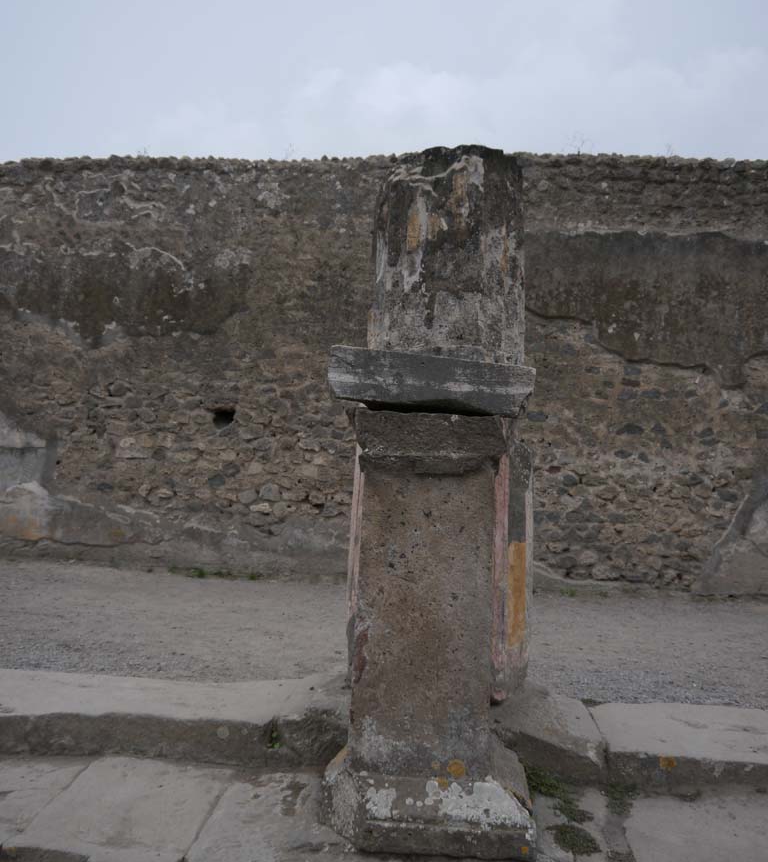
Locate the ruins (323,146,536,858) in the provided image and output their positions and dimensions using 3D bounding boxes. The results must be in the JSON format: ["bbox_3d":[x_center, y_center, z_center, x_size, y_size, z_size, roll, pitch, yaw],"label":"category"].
[{"bbox_3d":[0.201,0.024,2.895,0.724,2.225,1.339,1,2,4],"label":"ruins"}]

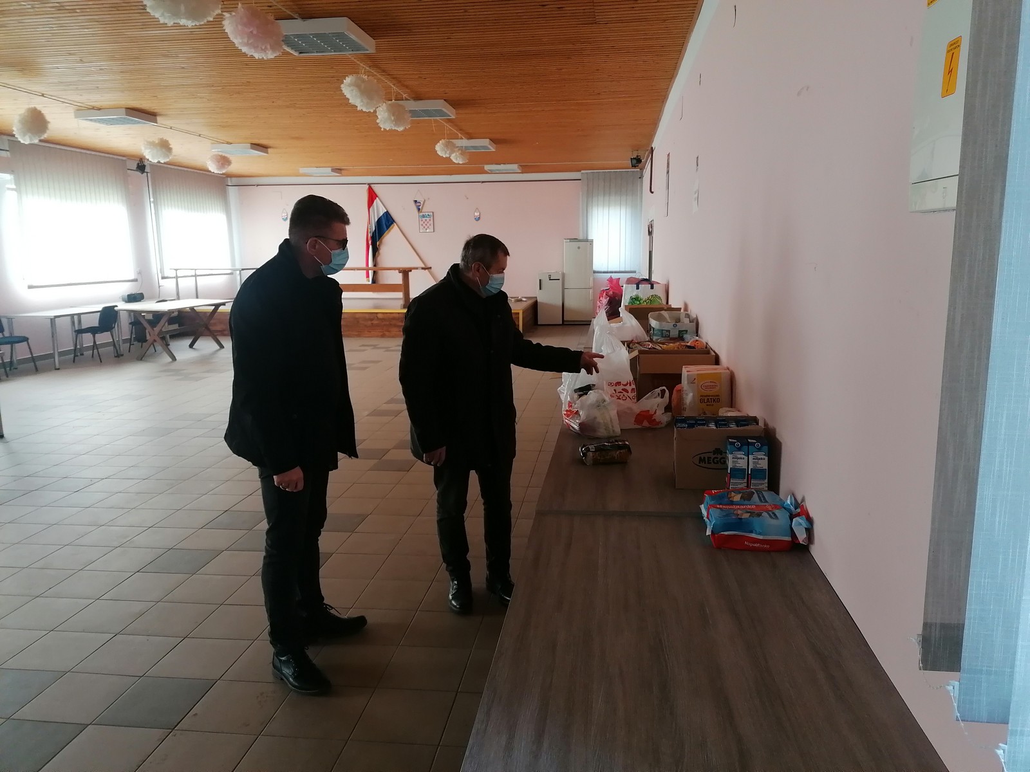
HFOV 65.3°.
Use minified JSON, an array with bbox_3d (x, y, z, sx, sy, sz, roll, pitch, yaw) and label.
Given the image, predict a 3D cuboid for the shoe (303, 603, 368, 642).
[{"bbox_3d":[-0.772,0.993,3.396,0.290,0.110,0.105,-3,10,-10],"label":"shoe"}]

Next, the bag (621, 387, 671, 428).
[{"bbox_3d":[0.646,0.090,3.973,0.240,0.195,0.220,0,10,7],"label":"bag"}]

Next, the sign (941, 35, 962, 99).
[{"bbox_3d":[0.695,-0.508,1.281,0.004,0.085,0.058,0,10,7],"label":"sign"}]

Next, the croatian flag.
[{"bbox_3d":[-2.822,-3.203,16.873,0.620,1.970,0.200,0,10,8],"label":"croatian flag"}]

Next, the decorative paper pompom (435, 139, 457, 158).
[{"bbox_3d":[-0.867,-2.997,10.127,0.270,0.250,0.270,0,10,8],"label":"decorative paper pompom"}]

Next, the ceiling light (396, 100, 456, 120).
[{"bbox_3d":[-0.981,-2.954,8.625,0.580,0.095,0.590,0,10,8],"label":"ceiling light"}]

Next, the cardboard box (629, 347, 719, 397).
[{"bbox_3d":[0.917,-0.069,4.676,0.454,0.308,0.380,0,10,8],"label":"cardboard box"}]

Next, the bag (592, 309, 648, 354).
[{"bbox_3d":[0.685,-0.256,5.247,0.364,0.482,0.240,0,10,8],"label":"bag"}]

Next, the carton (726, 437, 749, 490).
[{"bbox_3d":[0.765,0.280,2.768,0.060,0.196,0.088,0,10,7],"label":"carton"}]

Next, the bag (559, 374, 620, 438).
[{"bbox_3d":[0.356,0.071,3.828,0.290,0.290,0.270,0,10,7],"label":"bag"}]

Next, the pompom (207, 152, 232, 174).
[{"bbox_3d":[-4.043,-3.047,10.984,0.340,0.310,0.340,0,10,8],"label":"pompom"}]

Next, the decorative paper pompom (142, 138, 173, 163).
[{"bbox_3d":[-4.403,-2.911,9.902,0.360,0.320,0.360,0,10,7],"label":"decorative paper pompom"}]

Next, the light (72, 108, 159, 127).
[{"bbox_3d":[-4.326,-2.924,8.754,0.590,0.085,0.590,0,10,7],"label":"light"}]

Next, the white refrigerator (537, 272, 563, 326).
[{"bbox_3d":[0.768,-1.861,16.947,0.513,1.089,0.560,0,10,7],"label":"white refrigerator"}]

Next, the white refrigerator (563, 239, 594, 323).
[{"bbox_3d":[1.299,-2.109,16.265,0.567,1.671,0.600,0,10,8],"label":"white refrigerator"}]

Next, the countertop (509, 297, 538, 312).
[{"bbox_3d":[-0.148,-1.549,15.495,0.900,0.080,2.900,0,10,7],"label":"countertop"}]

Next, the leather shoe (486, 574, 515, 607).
[{"bbox_3d":[-0.013,0.945,3.778,0.105,0.115,0.295,-7,11,-29],"label":"leather shoe"}]

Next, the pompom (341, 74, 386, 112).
[{"bbox_3d":[-1.251,-2.399,6.588,0.350,0.295,0.340,0,10,7],"label":"pompom"}]

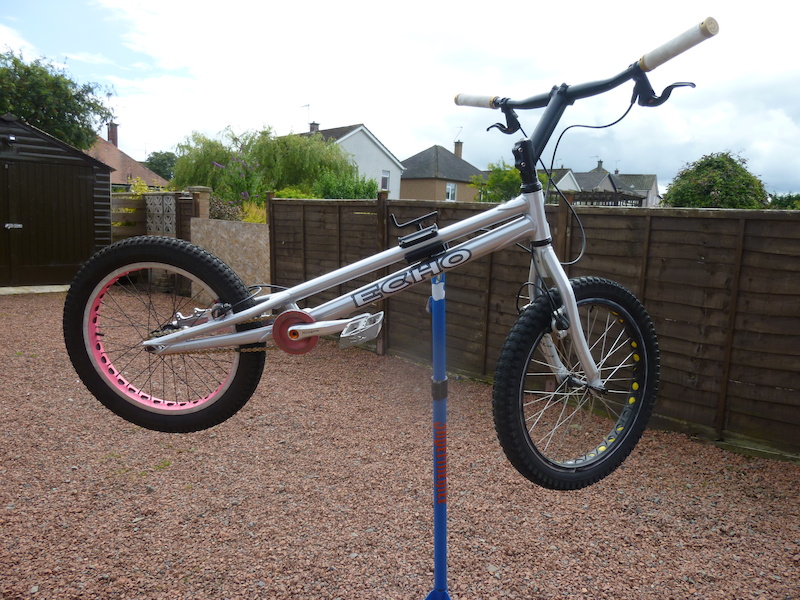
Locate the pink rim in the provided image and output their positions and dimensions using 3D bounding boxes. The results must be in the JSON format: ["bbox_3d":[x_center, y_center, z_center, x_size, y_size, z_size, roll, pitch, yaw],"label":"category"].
[{"bbox_3d":[-0.582,0.093,1.430,0.394,0.394,0.045,6,16,4],"label":"pink rim"}]

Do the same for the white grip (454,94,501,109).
[{"bbox_3d":[0.199,-0.521,1.505,0.034,0.034,0.153,-6,20,-37],"label":"white grip"}]

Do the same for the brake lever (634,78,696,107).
[{"bbox_3d":[0.486,-0.407,1.083,0.034,0.077,0.128,-22,6,-25],"label":"brake lever"}]

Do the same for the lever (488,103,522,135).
[{"bbox_3d":[0.259,-0.463,1.485,0.034,0.077,0.128,-22,29,-25],"label":"lever"}]

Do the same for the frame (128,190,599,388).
[{"bbox_3d":[-0.056,-0.053,1.334,1.080,0.464,0.138,6,16,4],"label":"frame"}]

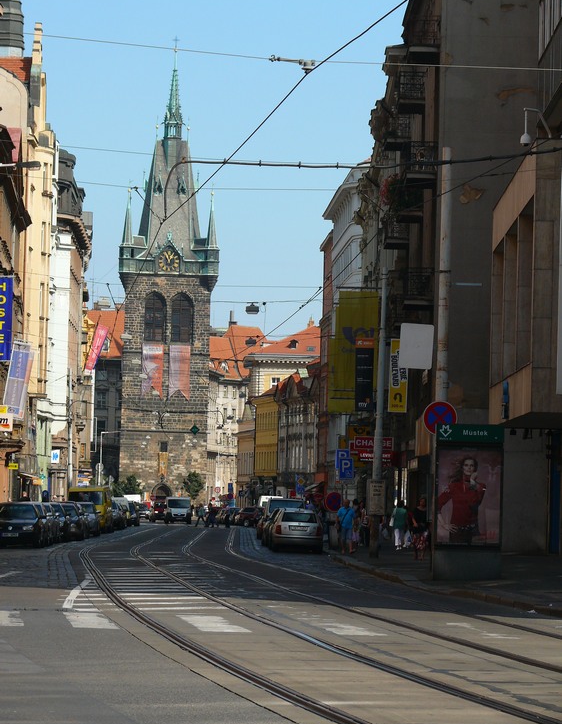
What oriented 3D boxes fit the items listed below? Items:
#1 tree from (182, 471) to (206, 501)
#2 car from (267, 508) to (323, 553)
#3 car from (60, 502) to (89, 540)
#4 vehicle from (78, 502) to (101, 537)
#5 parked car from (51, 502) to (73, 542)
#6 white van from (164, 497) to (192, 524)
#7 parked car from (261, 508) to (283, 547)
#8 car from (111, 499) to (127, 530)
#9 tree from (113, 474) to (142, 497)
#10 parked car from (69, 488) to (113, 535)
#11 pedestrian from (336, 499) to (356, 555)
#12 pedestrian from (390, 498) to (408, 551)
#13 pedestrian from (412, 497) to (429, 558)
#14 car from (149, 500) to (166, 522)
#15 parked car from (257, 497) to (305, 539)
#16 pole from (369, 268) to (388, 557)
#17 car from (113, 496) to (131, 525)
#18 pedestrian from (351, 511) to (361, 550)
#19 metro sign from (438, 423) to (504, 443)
[{"bbox_3d":[-11.371,17.122,385.000,3.100,5.500,3.100,0,-3,0],"label":"tree"},{"bbox_3d":[0.507,5.502,96.300,1.660,1.450,4.230,1,-3,-1],"label":"car"},{"bbox_3d":[-8.600,6.263,116.000,1.750,1.460,4.300,0,-3,0],"label":"car"},{"bbox_3d":[-8.620,6.751,126.500,1.760,1.480,4.300,0,-3,0],"label":"vehicle"},{"bbox_3d":[-8.700,5.979,110.000,1.740,1.460,4.300,0,-3,0],"label":"parked car"},{"bbox_3d":[-8.691,12.612,250.500,2.050,2.270,5.300,1,-3,-1],"label":"white van"},{"bbox_3d":[0.240,6.188,109.800,1.720,1.450,4.250,2,-3,-2],"label":"parked car"},{"bbox_3d":[-10.200,9.071,173.500,1.770,1.550,4.300,1,-3,-1],"label":"car"},{"bbox_3d":[-20.062,17.187,385.000,4.000,5.300,4.000,0,-3,0],"label":"tree"},{"bbox_3d":[-9.882,7.649,152.000,1.950,2.250,5.000,1,-3,-1],"label":"parked car"},{"bbox_3d":[2.022,5.002,90.500,0.560,1.700,0.380,1,-3,-1],"label":"pedestrian"},{"bbox_3d":[3.846,5.328,96.000,0.520,1.640,0.380,0,-3,0],"label":"pedestrian"},{"bbox_3d":[3.728,4.476,79.000,0.500,1.660,0.360,1,-3,6],"label":"pedestrian"},{"bbox_3d":[-9.859,12.333,241.000,1.700,1.560,4.100,0,-3,-1],"label":"car"},{"bbox_3d":[0.120,6.941,130.000,1.800,1.750,4.400,0,-3,-1],"label":"parked car"},{"bbox_3d":[2.796,1.440,83.200,0.300,8.250,0.300,2,-3,0],"label":"pole"},{"bbox_3d":[-9.750,8.818,171.000,1.780,1.620,4.400,0,-3,-1],"label":"car"},{"bbox_3d":[2.406,5.413,94.500,0.420,1.300,0.320,1,-3,-1],"label":"pedestrian"},{"bbox_3d":[3.480,1.317,54.100,1.250,0.360,0.220,2,-3,-10],"label":"metro sign"}]

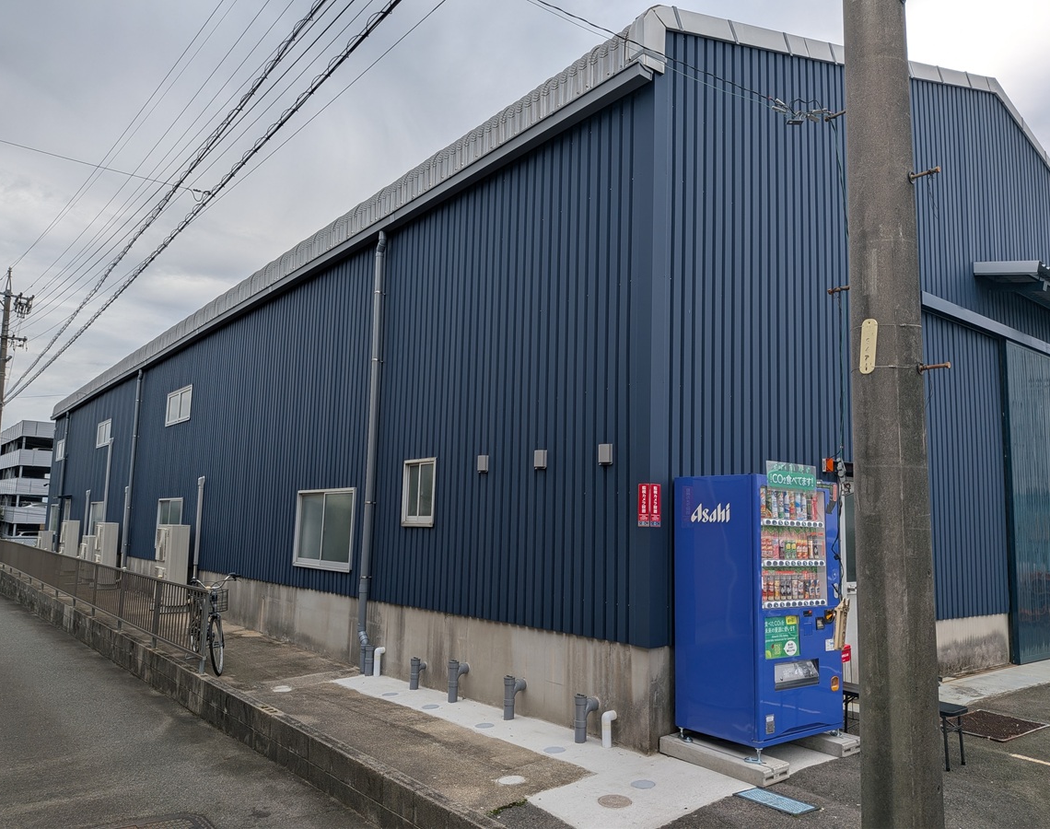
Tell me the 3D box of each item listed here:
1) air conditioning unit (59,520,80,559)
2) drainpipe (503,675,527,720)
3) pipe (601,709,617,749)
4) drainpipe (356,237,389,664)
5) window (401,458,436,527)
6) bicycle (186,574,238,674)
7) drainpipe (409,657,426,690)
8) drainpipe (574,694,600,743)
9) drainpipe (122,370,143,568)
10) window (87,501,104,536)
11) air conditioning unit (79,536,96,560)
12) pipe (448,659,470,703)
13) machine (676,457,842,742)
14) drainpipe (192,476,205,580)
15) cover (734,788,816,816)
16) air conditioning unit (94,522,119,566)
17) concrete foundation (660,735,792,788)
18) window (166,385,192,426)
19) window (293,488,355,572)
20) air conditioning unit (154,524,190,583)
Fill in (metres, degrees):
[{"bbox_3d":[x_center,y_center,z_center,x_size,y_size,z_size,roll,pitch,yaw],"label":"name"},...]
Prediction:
[{"bbox_3d":[-12.553,3.606,20.983,0.380,1.370,0.900,8,-10,-39],"label":"air conditioning unit"},{"bbox_3d":[-0.098,2.346,6.347,0.180,0.340,0.100,8,-10,-39],"label":"drainpipe"},{"bbox_3d":[0.612,2.269,5.535,0.120,0.250,0.066,8,-10,-39],"label":"pipe"},{"bbox_3d":[-1.763,0.385,8.785,0.160,5.060,0.110,8,-10,-39],"label":"drainpipe"},{"bbox_3d":[-1.076,0.817,7.973,0.100,0.706,0.619,8,-11,-39],"label":"window"},{"bbox_3d":[-3.443,2.199,8.368,0.550,1.050,1.780,7,-10,-34],"label":"bicycle"},{"bbox_3d":[-1.065,2.551,7.546,0.140,0.300,0.100,8,-10,-39],"label":"drainpipe"},{"bbox_3d":[0.443,2.235,5.683,0.184,0.346,0.092,8,-11,-39],"label":"drainpipe"},{"bbox_3d":[-9.024,1.403,17.574,0.160,4.950,0.110,8,-10,-39],"label":"drainpipe"},{"bbox_3d":[-11.423,2.829,20.388,0.100,1.000,1.650,8,-10,-39],"label":"window"},{"bbox_3d":[-10.424,3.395,18.451,0.330,0.980,0.870,8,-11,-39],"label":"air conditioning unit"},{"bbox_3d":[-0.593,2.381,6.885,0.203,0.361,0.092,8,-11,-39],"label":"pipe"},{"bbox_3d":[1.714,1.372,5.609,1.050,1.800,0.677,8,-11,-39],"label":"machine"},{"bbox_3d":[-5.735,1.990,13.466,0.100,1.850,0.100,8,-10,-39],"label":"drainpipe"},{"bbox_3d":[1.454,2.261,4.439,0.250,0.030,0.420,8,-10,-39],"label":"cover"},{"bbox_3d":[-9.606,3.183,17.410,0.380,1.380,0.900,8,-10,-39],"label":"air conditioning unit"},{"bbox_3d":[1.318,2.296,5.129,0.295,0.090,0.890,7,-10,-35],"label":"concrete foundation"},{"bbox_3d":[-6.915,-0.165,15.370,0.100,0.694,1.748,8,-11,-39],"label":"window"},{"bbox_3d":[-2.539,1.448,9.656,0.090,0.980,1.660,8,-10,-39],"label":"window"},{"bbox_3d":[-6.036,2.575,13.123,0.330,1.360,0.890,8,-11,-39],"label":"air conditioning unit"}]

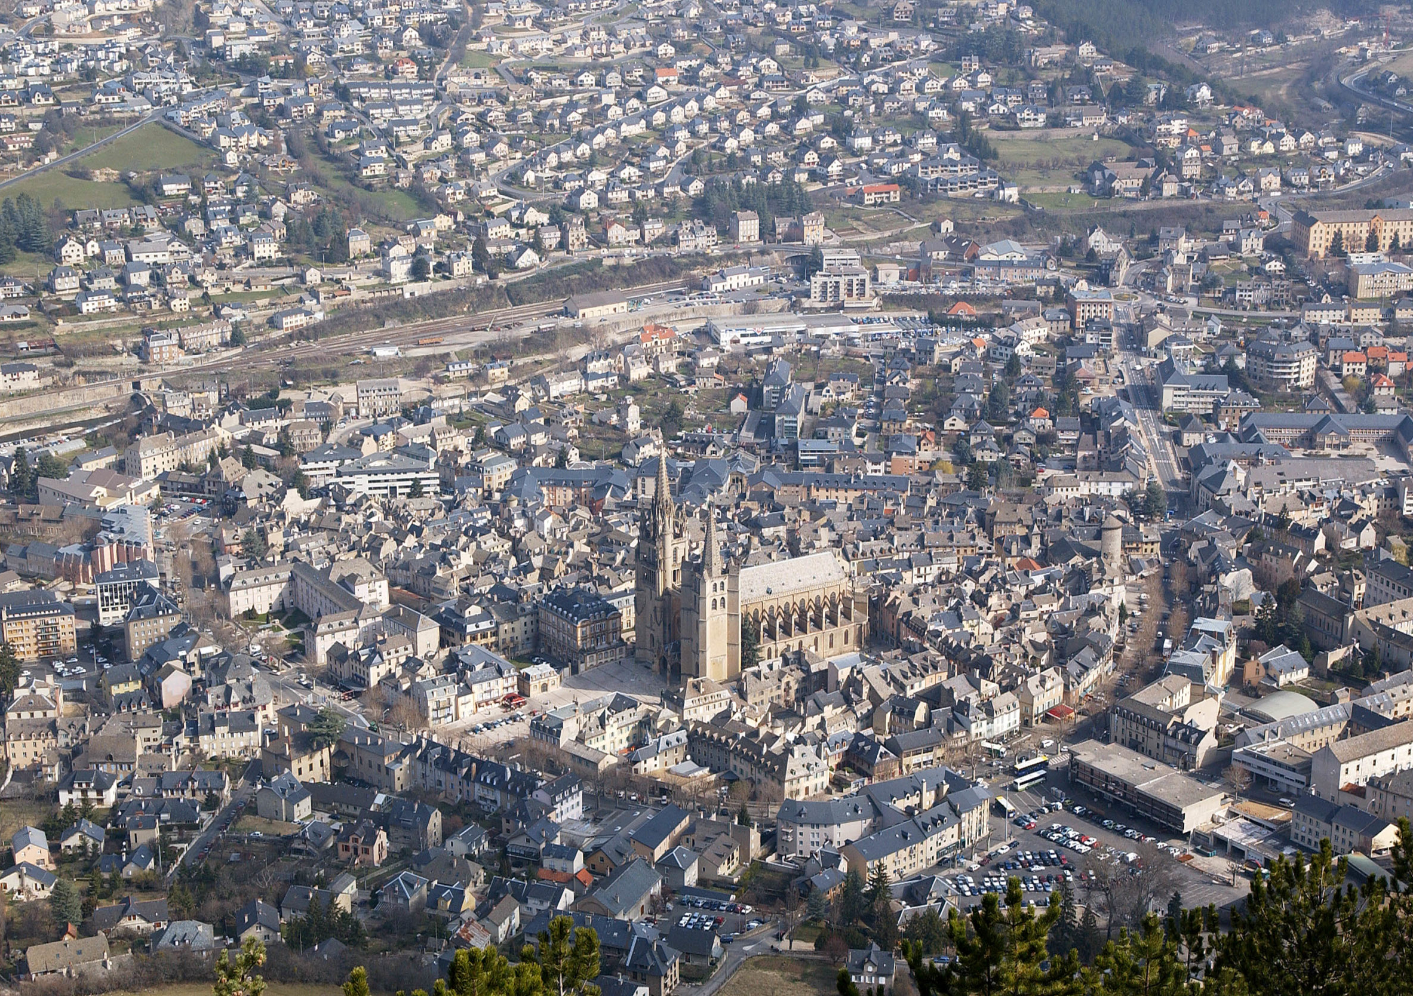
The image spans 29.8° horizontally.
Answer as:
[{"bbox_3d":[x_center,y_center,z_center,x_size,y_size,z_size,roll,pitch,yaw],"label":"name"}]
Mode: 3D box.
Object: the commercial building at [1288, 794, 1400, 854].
[{"bbox_3d":[192.500,98.870,801.110,10.800,14.400,32.000,-14,24,-36],"label":"commercial building"}]

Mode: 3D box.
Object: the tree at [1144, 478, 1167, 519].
[{"bbox_3d":[184.000,0.270,1087.200,8.800,17.580,8.800,0,19,0],"label":"tree"}]

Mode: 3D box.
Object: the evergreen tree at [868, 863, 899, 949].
[{"bbox_3d":[46.600,106.760,698.950,8.300,23.750,8.300,0,19,0],"label":"evergreen tree"}]

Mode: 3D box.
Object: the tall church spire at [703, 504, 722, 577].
[{"bbox_3d":[2.310,14.230,917.310,6.000,25.200,6.000,-13,23,-33],"label":"tall church spire"}]

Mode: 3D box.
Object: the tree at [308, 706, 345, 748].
[{"bbox_3d":[-123.100,76.730,859.290,12.200,19.390,12.200,0,19,0],"label":"tree"}]

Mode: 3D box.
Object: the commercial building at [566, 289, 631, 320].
[{"bbox_3d":[-58.520,-103.990,1415.400,30.500,10.200,15.500,-11,22,-30],"label":"commercial building"}]

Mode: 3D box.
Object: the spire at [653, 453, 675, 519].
[{"bbox_3d":[-14.400,-4.780,894.920,7.000,24.160,7.000,0,19,0],"label":"spire"}]

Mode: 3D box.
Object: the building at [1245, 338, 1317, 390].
[{"bbox_3d":[266.500,-60.580,1227.810,33.500,17.600,26.000,1,19,2],"label":"building"}]

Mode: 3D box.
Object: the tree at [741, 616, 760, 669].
[{"bbox_3d":[14.890,49.040,904.420,7.000,20.100,7.000,0,19,0],"label":"tree"}]

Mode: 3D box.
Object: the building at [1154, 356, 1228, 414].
[{"bbox_3d":[218.000,-50.420,1201.680,31.000,15.000,34.000,1,19,4],"label":"building"}]

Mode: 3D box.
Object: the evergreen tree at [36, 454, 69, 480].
[{"bbox_3d":[-282.830,-12.100,1146.860,13.200,14.130,13.200,0,19,0],"label":"evergreen tree"}]

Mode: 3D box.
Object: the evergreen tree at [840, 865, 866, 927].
[{"bbox_3d":[41.660,112.260,747.300,7.600,19.110,7.600,0,19,0],"label":"evergreen tree"}]

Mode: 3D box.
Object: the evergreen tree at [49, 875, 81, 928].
[{"bbox_3d":[-169.530,106.100,700.720,8.000,13.870,8.000,0,19,0],"label":"evergreen tree"}]

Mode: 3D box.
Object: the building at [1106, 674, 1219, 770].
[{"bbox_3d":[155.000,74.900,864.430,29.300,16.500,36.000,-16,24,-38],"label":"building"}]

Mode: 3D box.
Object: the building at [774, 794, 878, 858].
[{"bbox_3d":[36.680,98.170,804.520,31.000,16.500,13.500,-2,19,-5],"label":"building"}]

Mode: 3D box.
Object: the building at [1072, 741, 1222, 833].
[{"bbox_3d":[130.520,86.770,798.740,17.670,10.500,51.230,-13,23,-34],"label":"building"}]

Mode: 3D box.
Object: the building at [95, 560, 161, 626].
[{"bbox_3d":[-209.770,33.910,963.950,23.000,16.800,14.000,-5,19,-15],"label":"building"}]

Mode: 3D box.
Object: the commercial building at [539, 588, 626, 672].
[{"bbox_3d":[-44.200,45.080,949.490,19.300,22.500,27.000,-15,24,-37],"label":"commercial building"}]

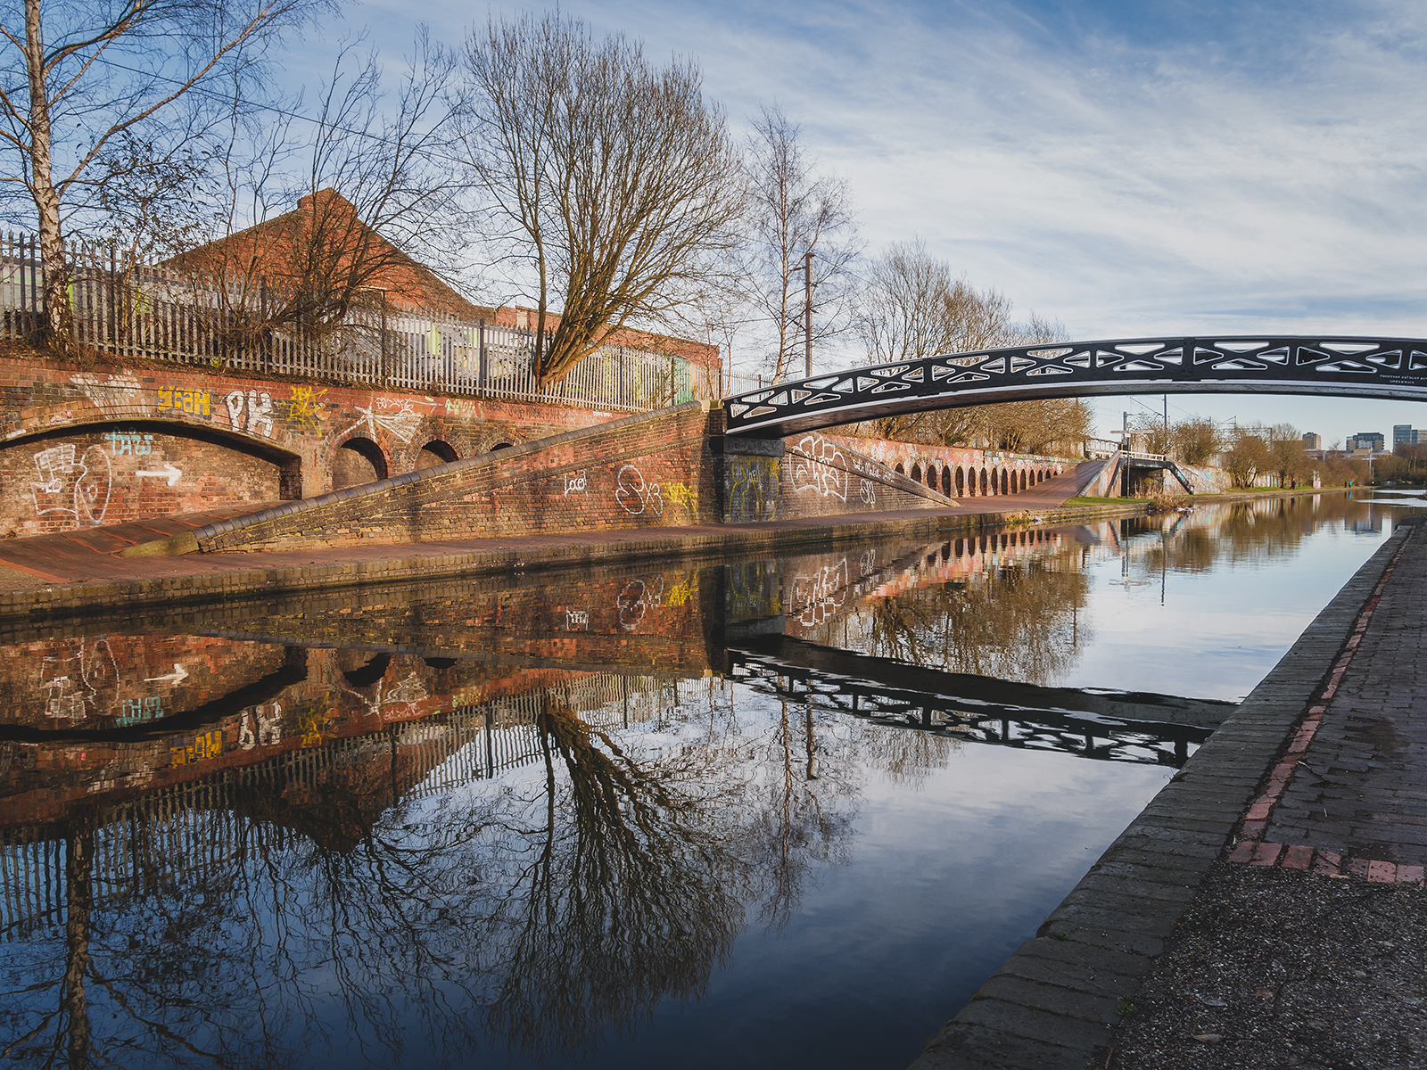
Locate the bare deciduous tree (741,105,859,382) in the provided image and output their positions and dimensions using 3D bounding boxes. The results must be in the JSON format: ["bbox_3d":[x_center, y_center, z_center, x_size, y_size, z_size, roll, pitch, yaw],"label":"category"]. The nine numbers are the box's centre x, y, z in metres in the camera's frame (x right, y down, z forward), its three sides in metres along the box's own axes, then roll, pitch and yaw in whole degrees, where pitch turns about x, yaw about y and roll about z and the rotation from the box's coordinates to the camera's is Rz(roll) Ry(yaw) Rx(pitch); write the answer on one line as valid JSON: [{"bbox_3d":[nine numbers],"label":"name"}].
[{"bbox_3d":[3.010,-9.290,34.480,4.110,11.140,4.100,0,3,0],"label":"bare deciduous tree"}]

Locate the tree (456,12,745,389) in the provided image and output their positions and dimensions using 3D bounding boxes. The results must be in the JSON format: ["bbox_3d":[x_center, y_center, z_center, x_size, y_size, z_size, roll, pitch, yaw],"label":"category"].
[{"bbox_3d":[-2.720,-7.830,23.840,6.980,9.260,6.500,0,3,0],"label":"tree"}]

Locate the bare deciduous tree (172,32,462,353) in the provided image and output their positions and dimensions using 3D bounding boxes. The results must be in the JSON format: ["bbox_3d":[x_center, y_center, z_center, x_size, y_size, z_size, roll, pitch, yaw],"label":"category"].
[{"bbox_3d":[-7.130,-5.960,17.820,5.220,6.070,4.800,0,3,0],"label":"bare deciduous tree"}]

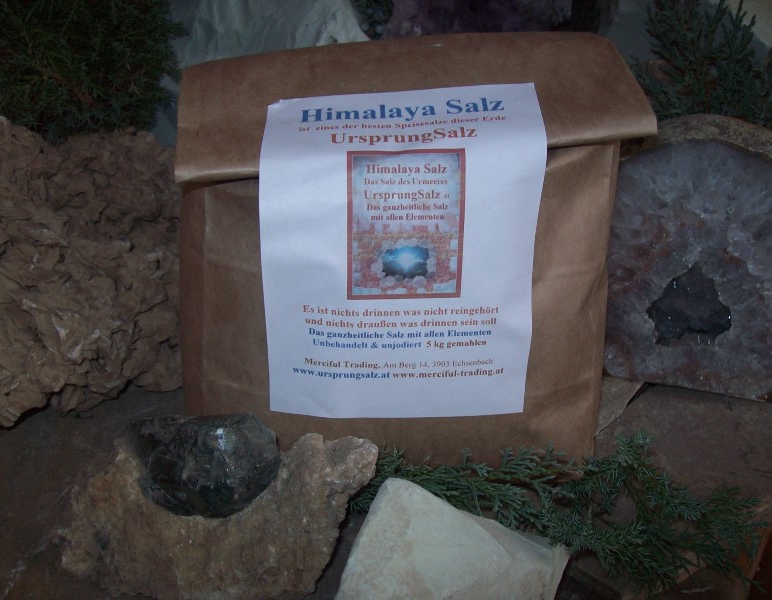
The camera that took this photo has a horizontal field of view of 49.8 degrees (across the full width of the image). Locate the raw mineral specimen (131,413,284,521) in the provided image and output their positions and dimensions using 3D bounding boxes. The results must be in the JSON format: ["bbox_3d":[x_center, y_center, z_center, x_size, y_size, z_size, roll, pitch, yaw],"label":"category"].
[{"bbox_3d":[-0.098,0.089,0.452,0.081,0.054,0.063,1,20,0],"label":"raw mineral specimen"}]

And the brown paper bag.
[{"bbox_3d":[0.010,-0.026,0.512,0.255,0.243,0.105,1,20,0],"label":"brown paper bag"}]

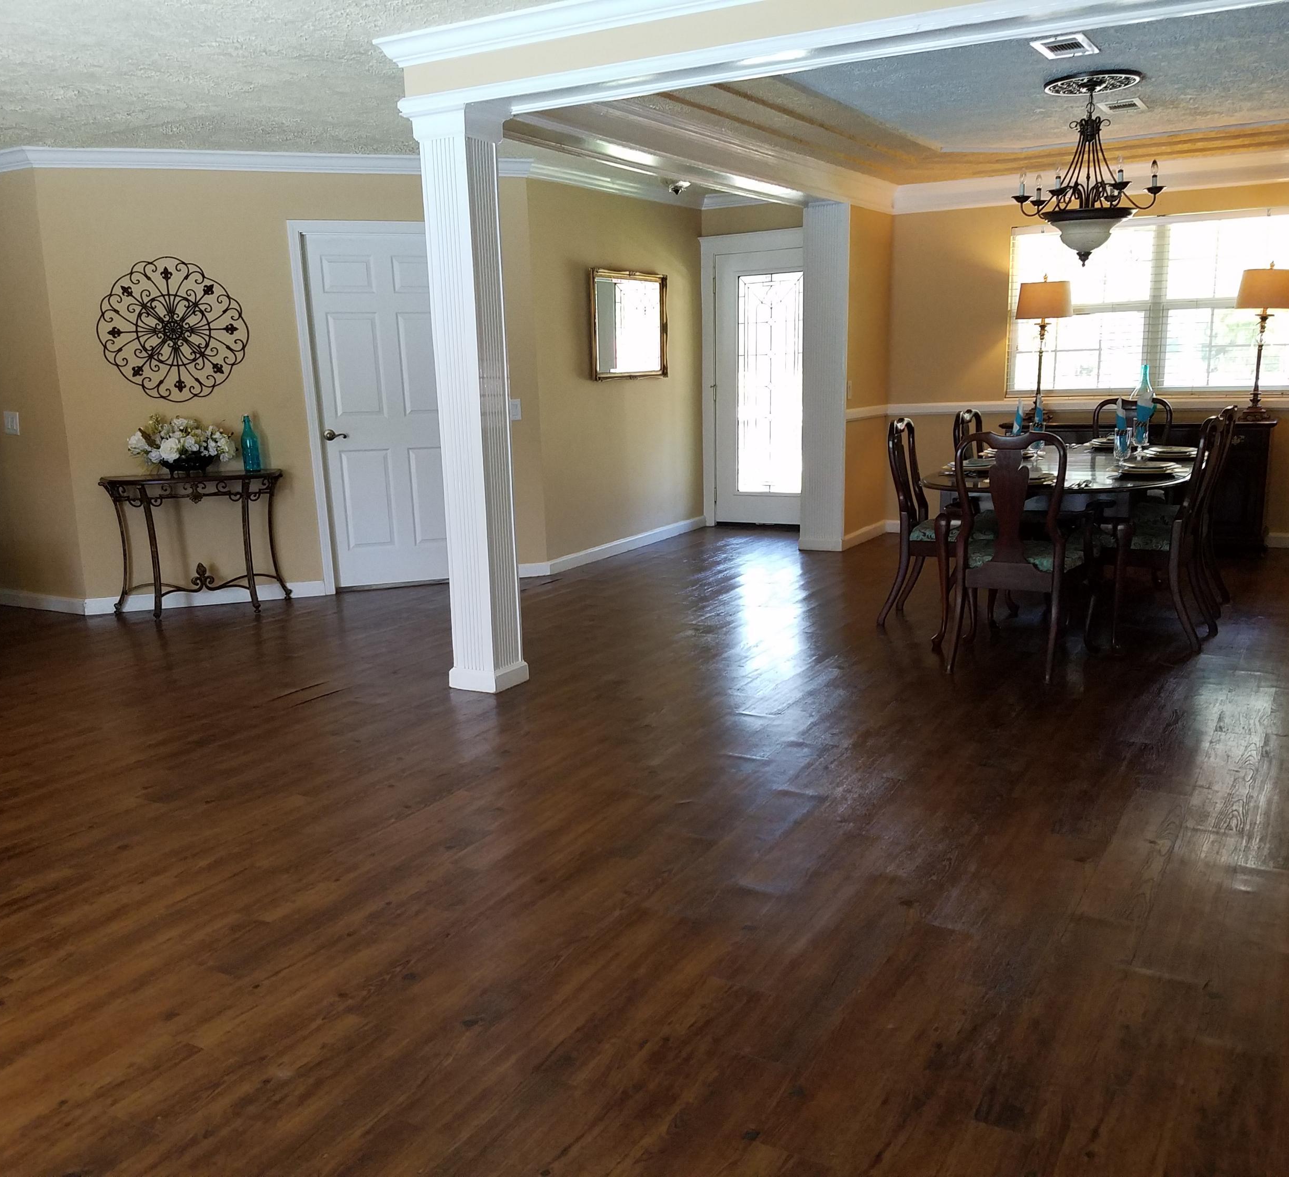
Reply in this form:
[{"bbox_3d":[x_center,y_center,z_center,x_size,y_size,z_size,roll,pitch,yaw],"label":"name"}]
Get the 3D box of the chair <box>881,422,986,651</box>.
[{"bbox_3d":[1.478,-0.330,5.706,0.570,0.995,0.500,3,12,23],"label":"chair"}]

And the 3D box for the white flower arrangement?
[{"bbox_3d":[-2.477,-0.767,6.326,0.550,0.330,0.340,-5,12,-16],"label":"white flower arrangement"}]

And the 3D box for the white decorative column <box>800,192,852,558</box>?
[{"bbox_3d":[1.197,-1.356,7.739,0.285,2.220,0.190,5,13,30],"label":"white decorative column"}]

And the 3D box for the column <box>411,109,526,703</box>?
[{"bbox_3d":[-0.683,-0.713,4.708,0.240,2.260,0.240,4,12,28],"label":"column"}]

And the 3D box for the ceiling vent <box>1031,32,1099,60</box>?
[{"bbox_3d":[1.669,-2.138,4.661,0.205,0.020,0.350,5,13,30],"label":"ceiling vent"}]

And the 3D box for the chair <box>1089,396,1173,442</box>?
[{"bbox_3d":[2.750,-0.577,6.784,0.540,0.980,0.620,5,13,30],"label":"chair"}]

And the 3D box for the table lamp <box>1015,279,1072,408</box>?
[{"bbox_3d":[2.604,-1.563,7.751,0.360,0.917,0.360,4,12,28],"label":"table lamp"}]

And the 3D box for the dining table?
[{"bbox_3d":[2.042,-0.231,5.766,1.140,0.745,2.250,4,12,28],"label":"dining table"}]

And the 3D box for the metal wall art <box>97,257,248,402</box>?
[{"bbox_3d":[-2.587,-1.425,6.491,0.780,0.780,0.030,-5,11,-16],"label":"metal wall art"}]

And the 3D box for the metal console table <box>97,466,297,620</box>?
[{"bbox_3d":[-2.454,-0.236,6.424,0.980,0.750,0.360,-5,12,-16],"label":"metal console table"}]

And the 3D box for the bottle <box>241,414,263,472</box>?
[{"bbox_3d":[-2.183,-0.805,6.535,0.090,0.315,0.090,-5,11,-16],"label":"bottle"}]

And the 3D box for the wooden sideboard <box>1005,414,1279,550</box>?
[{"bbox_3d":[3.102,-0.652,7.506,1.580,0.825,0.430,5,13,30],"label":"wooden sideboard"}]

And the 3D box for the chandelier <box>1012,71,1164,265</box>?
[{"bbox_3d":[2.045,-1.892,5.402,0.670,0.800,0.670,5,13,30],"label":"chandelier"}]

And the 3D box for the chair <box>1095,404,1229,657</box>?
[{"bbox_3d":[2.248,-0.263,5.242,0.570,0.995,0.500,5,13,32],"label":"chair"}]

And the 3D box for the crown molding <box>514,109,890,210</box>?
[{"bbox_3d":[0.648,-2.260,6.247,0.120,0.200,4.300,5,13,30],"label":"crown molding"}]

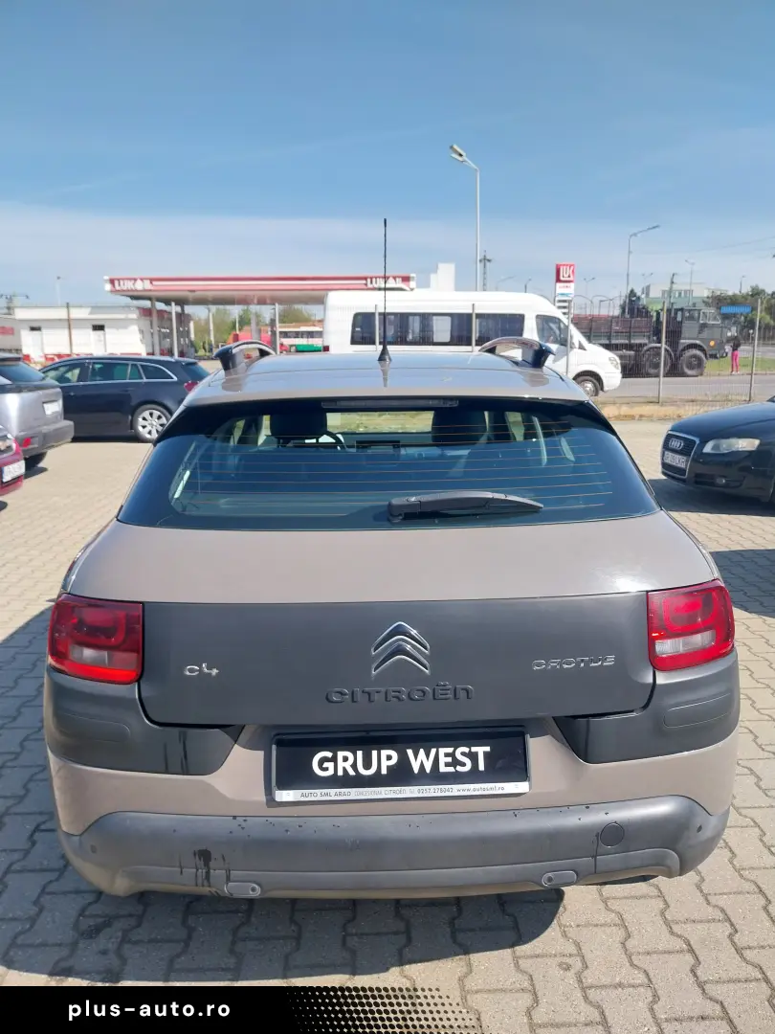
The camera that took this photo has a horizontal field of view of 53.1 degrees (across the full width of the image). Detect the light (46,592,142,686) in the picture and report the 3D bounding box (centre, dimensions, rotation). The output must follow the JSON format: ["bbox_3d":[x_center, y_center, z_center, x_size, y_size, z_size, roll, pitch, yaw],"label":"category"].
[{"bbox_3d":[-0.648,0.252,1.718,0.250,0.185,0.190,-1,13,-3],"label":"light"}]

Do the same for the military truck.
[{"bbox_3d":[10.932,-8.320,36.691,9.000,3.000,2.500,-1,13,-3],"label":"military truck"}]

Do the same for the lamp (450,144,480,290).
[{"bbox_3d":[3.113,-10.611,32.436,1.250,9.000,1.700,0,13,0],"label":"lamp"}]

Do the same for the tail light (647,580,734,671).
[{"bbox_3d":[0.680,0.230,1.766,0.250,0.185,0.190,-1,13,-3],"label":"tail light"}]

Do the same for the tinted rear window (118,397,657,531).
[{"bbox_3d":[0.004,-0.111,1.952,1.280,0.140,0.420,-1,55,-3],"label":"tinted rear window"}]

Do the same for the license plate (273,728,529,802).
[{"bbox_3d":[0.029,0.513,1.615,0.530,0.140,0.020,-1,3,-3],"label":"license plate"}]

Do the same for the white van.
[{"bbox_3d":[2.113,-4.550,20.507,7.500,2.700,2.000,-1,13,-3],"label":"white van"}]

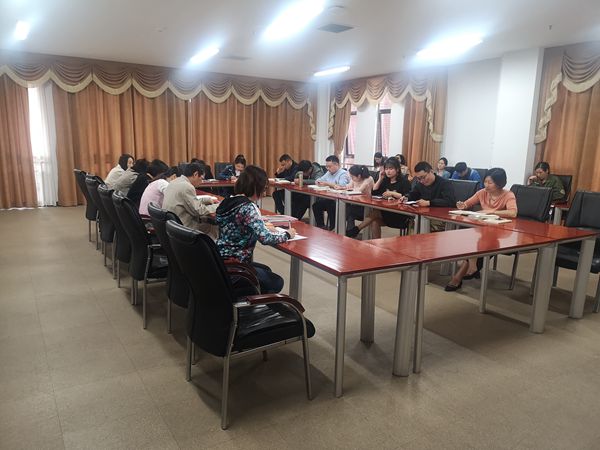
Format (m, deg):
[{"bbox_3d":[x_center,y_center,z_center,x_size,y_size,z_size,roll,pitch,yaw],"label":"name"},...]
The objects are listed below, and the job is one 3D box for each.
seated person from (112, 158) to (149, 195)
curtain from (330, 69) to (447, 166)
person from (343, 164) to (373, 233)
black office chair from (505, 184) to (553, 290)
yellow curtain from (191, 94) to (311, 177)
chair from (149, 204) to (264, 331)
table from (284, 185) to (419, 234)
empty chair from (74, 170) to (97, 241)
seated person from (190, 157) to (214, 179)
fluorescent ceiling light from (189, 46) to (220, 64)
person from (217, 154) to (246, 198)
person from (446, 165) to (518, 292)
[{"bbox_3d":[-1.875,-0.194,5.565,0.820,1.180,0.550,-5,13,-32],"label":"seated person"},{"bbox_3d":[1.753,-1.974,10.829,0.250,2.870,3.800,-5,12,-30],"label":"curtain"},{"bbox_3d":[0.920,-0.304,7.011,0.780,1.180,0.500,-5,12,-31],"label":"person"},{"bbox_3d":[2.349,0.115,5.268,0.720,1.030,0.600,-5,12,-31],"label":"black office chair"},{"bbox_3d":[-1.099,-2.046,12.370,3.750,2.620,0.200,-5,12,-33],"label":"yellow curtain"},{"bbox_3d":[-0.626,0.362,3.339,0.760,1.000,0.600,-5,12,-30],"label":"chair"},{"bbox_3d":[0.719,0.020,5.995,0.620,0.760,2.800,-5,12,-30],"label":"table"},{"bbox_3d":[-2.674,-0.231,6.576,0.720,1.030,0.600,-5,12,-31],"label":"empty chair"},{"bbox_3d":[-1.820,-0.702,9.039,0.520,1.130,0.750,-5,12,-31],"label":"seated person"},{"bbox_3d":[-1.701,-2.978,8.255,0.250,0.080,1.270,-5,13,-32],"label":"fluorescent ceiling light"},{"bbox_3d":[-1.137,-0.584,7.695,0.560,1.180,0.800,-5,13,-31],"label":"person"},{"bbox_3d":[1.905,0.021,4.869,0.960,1.220,0.620,-5,13,-32],"label":"person"}]

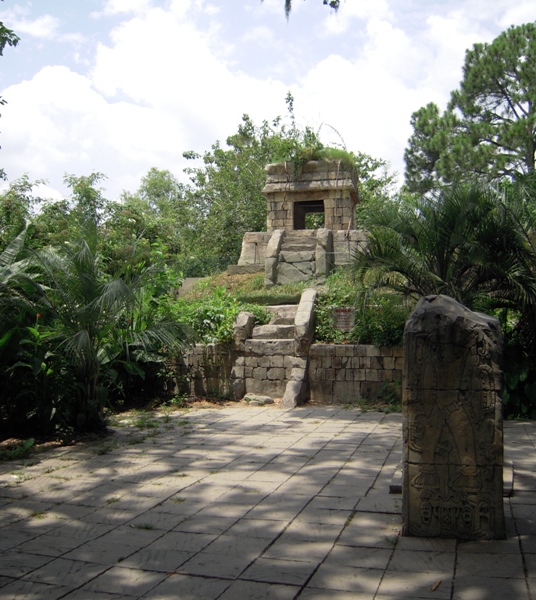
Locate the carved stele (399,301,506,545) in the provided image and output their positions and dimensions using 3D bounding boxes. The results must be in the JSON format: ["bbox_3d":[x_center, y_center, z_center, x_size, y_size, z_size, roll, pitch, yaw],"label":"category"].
[{"bbox_3d":[1.463,0.912,5.252,0.800,1.900,0.360,-1,-3,9],"label":"carved stele"}]

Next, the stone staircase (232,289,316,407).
[{"bbox_3d":[0.072,1.108,16.164,1.800,2.750,2.800,-1,-3,14],"label":"stone staircase"}]

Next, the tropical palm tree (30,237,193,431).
[{"bbox_3d":[-2.636,0.564,10.900,2.700,3.200,2.500,-1,-3,0],"label":"tropical palm tree"}]

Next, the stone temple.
[{"bbox_3d":[1.365,-2.400,21.420,4.500,4.100,4.200,-1,-3,12],"label":"stone temple"}]

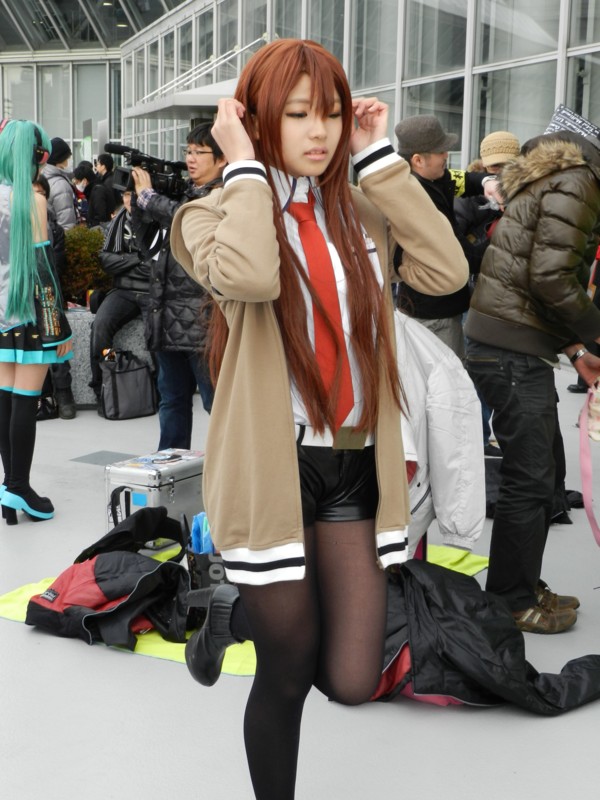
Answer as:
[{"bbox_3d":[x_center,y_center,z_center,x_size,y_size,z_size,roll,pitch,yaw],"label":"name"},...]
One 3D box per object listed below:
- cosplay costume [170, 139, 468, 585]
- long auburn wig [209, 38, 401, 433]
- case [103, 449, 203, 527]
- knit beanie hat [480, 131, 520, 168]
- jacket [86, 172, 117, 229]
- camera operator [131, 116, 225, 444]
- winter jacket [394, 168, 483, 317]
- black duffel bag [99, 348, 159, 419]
[{"bbox_3d":[0.029,-0.067,2.191,0.480,0.785,0.400,-5,12,-32],"label":"cosplay costume"},{"bbox_3d":[-0.001,-0.288,2.153,0.290,0.673,0.300,-4,11,-30],"label":"long auburn wig"},{"bbox_3d":[-0.584,0.391,5.068,0.240,0.300,0.420,6,11,24],"label":"case"},{"bbox_3d":[0.992,-1.239,6.053,0.210,0.190,0.250,3,10,8],"label":"knit beanie hat"},{"bbox_3d":[-2.151,-2.106,13.345,0.380,0.720,0.500,5,11,21],"label":"jacket"},{"bbox_3d":[-0.613,-0.523,6.177,0.500,1.717,0.520,-4,11,-29],"label":"camera operator"},{"bbox_3d":[0.561,-0.630,4.963,0.420,0.603,0.500,5,10,18],"label":"winter jacket"},{"bbox_3d":[-1.053,-0.106,7.562,0.330,0.400,0.190,-8,14,-43],"label":"black duffel bag"}]

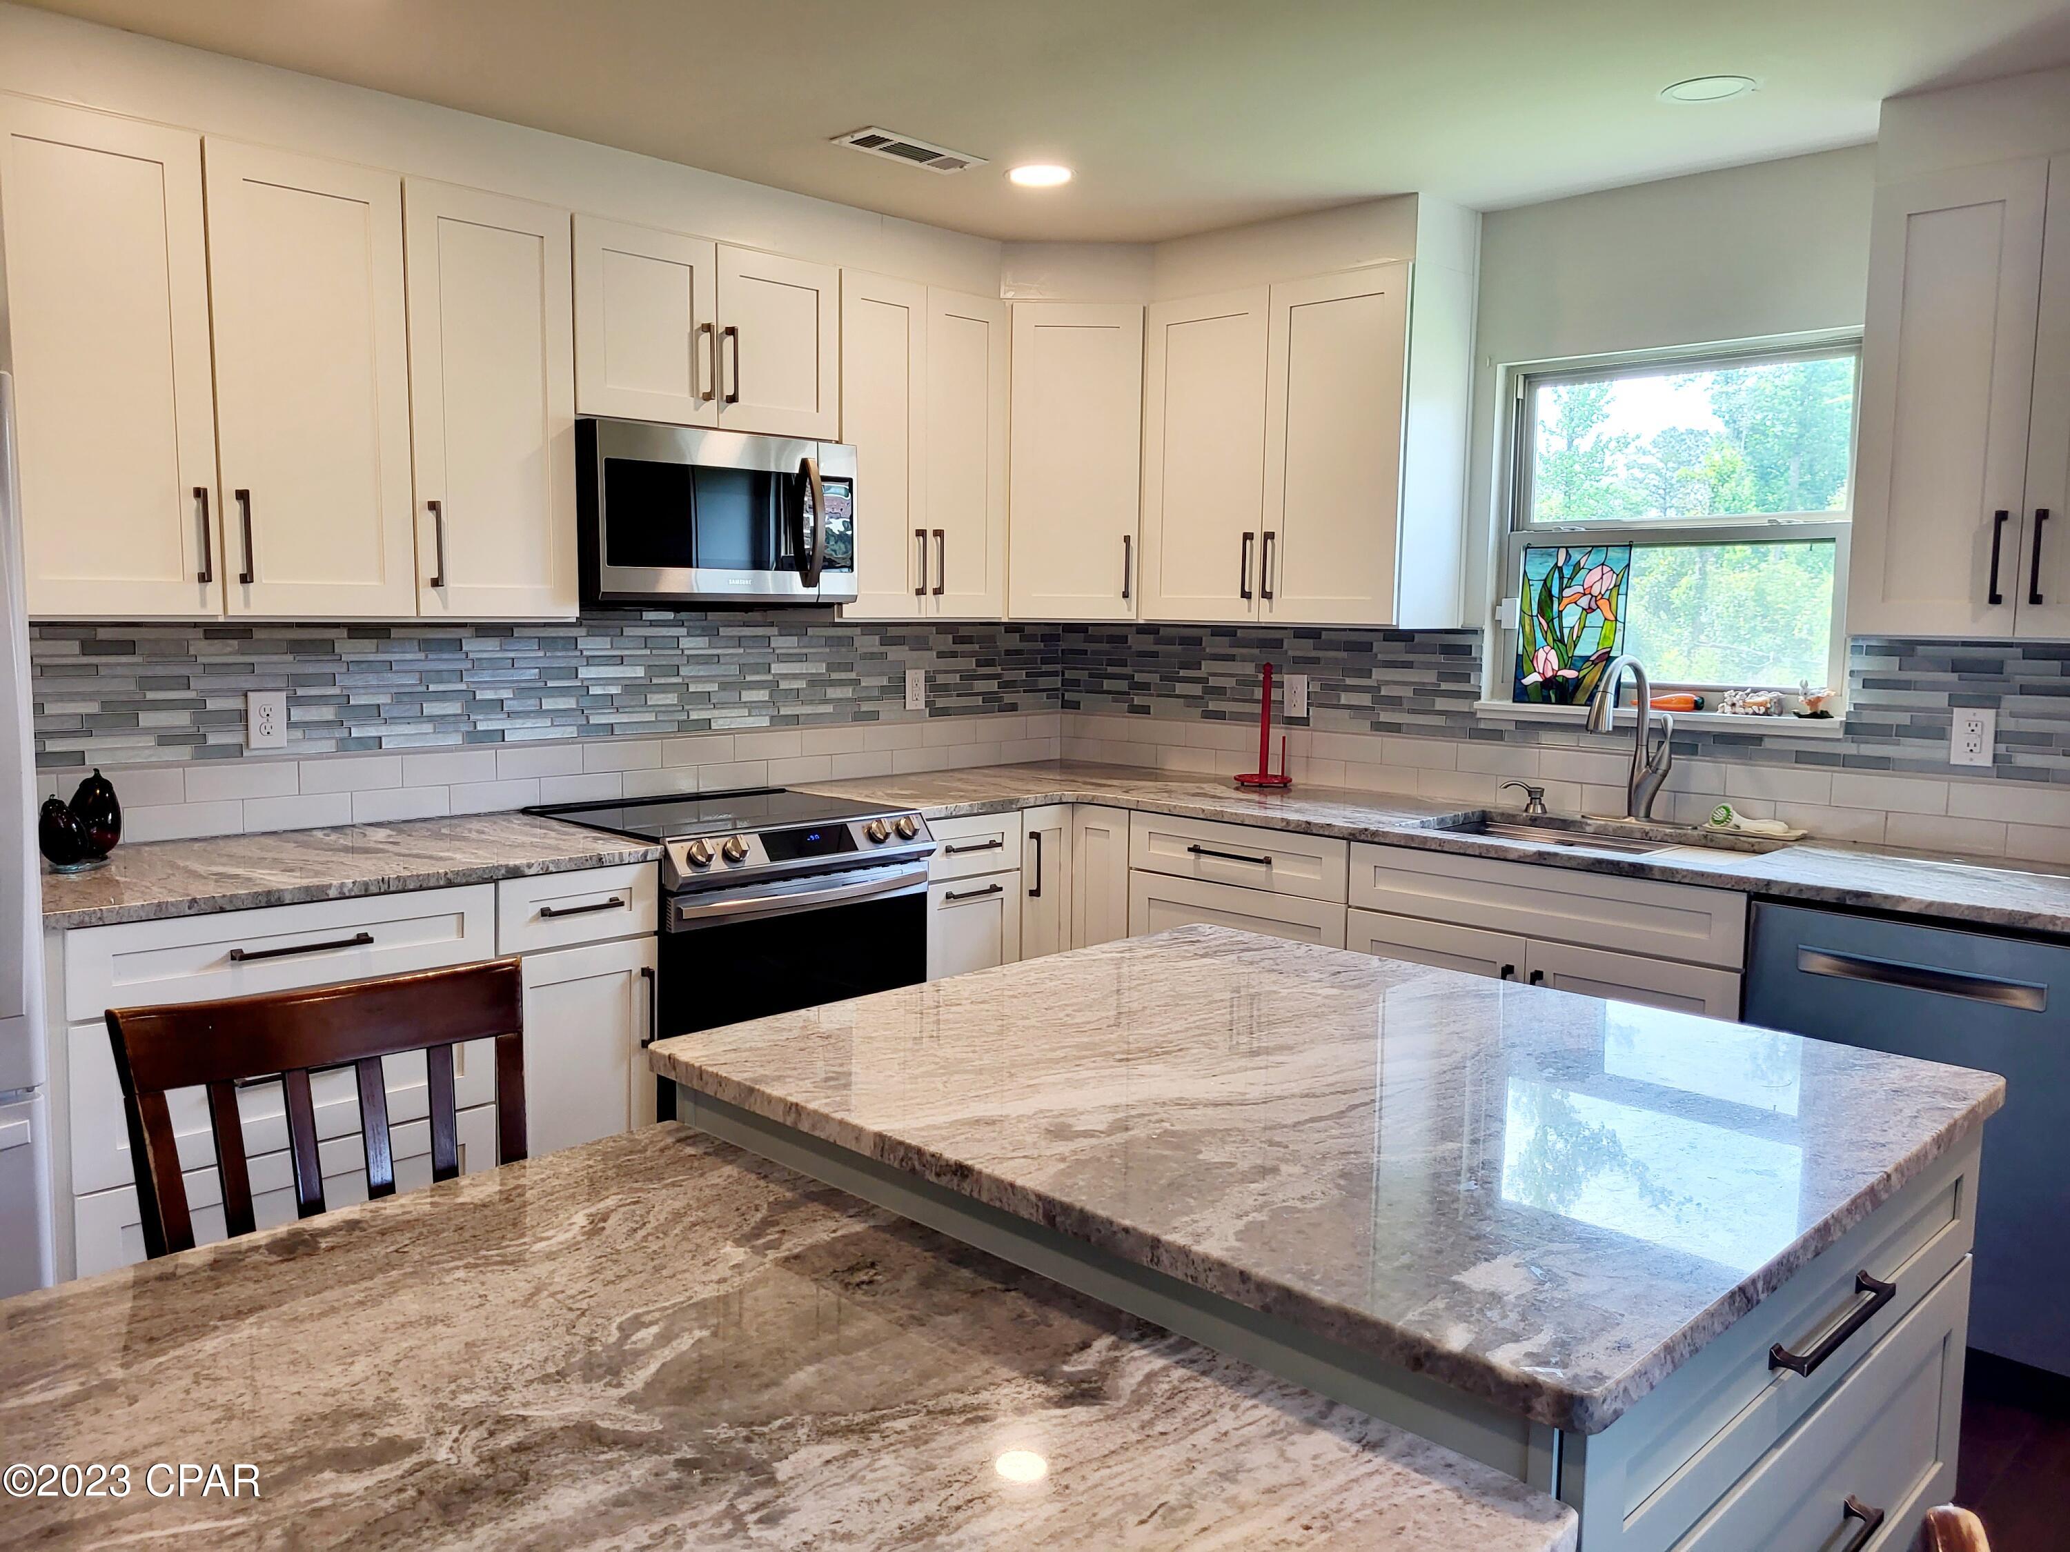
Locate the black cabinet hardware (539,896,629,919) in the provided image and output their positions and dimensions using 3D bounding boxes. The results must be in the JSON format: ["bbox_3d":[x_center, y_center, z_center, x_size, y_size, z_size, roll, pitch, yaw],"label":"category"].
[{"bbox_3d":[-0.930,0.272,3.203,0.034,0.013,0.174,7,9,43],"label":"black cabinet hardware"}]

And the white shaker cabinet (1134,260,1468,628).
[{"bbox_3d":[0.733,-0.868,4.277,0.848,0.908,0.335,7,9,43],"label":"white shaker cabinet"}]

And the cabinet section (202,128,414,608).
[{"bbox_3d":[-1.538,-0.775,3.188,0.320,0.903,0.379,6,8,43],"label":"cabinet section"}]

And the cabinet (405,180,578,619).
[{"bbox_3d":[-1.269,-0.796,3.444,0.322,0.904,0.379,7,9,43],"label":"cabinet"}]

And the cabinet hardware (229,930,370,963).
[{"bbox_3d":[-1.315,0.309,2.803,0.034,0.013,0.236,7,9,43],"label":"cabinet hardware"}]

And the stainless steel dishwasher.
[{"bbox_3d":[1.847,0.653,3.127,0.608,0.815,0.625,7,9,43],"label":"stainless steel dishwasher"}]

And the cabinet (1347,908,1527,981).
[{"bbox_3d":[1.127,0.618,3.828,0.457,0.612,0.625,7,9,43],"label":"cabinet"}]

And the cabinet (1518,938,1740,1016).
[{"bbox_3d":[1.432,0.654,3.479,0.455,0.600,0.570,7,9,43],"label":"cabinet"}]

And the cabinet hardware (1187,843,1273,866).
[{"bbox_3d":[0.492,0.201,3.922,0.238,0.013,0.034,7,9,43],"label":"cabinet hardware"}]

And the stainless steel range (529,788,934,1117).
[{"bbox_3d":[-0.747,0.541,3.849,0.690,0.920,0.760,7,9,43],"label":"stainless steel range"}]

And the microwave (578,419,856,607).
[{"bbox_3d":[-0.844,-0.638,3.860,0.418,0.420,0.757,7,9,43],"label":"microwave"}]

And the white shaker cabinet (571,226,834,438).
[{"bbox_3d":[-0.873,-1.070,3.828,0.322,0.437,0.760,7,9,43],"label":"white shaker cabinet"}]

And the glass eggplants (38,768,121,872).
[{"bbox_3d":[-1.823,0.079,2.970,0.157,0.183,0.150,7,9,43],"label":"glass eggplants"}]

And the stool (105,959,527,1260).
[{"bbox_3d":[-0.678,0.750,1.682,0.455,0.991,0.500,-5,8,-39],"label":"stool"}]

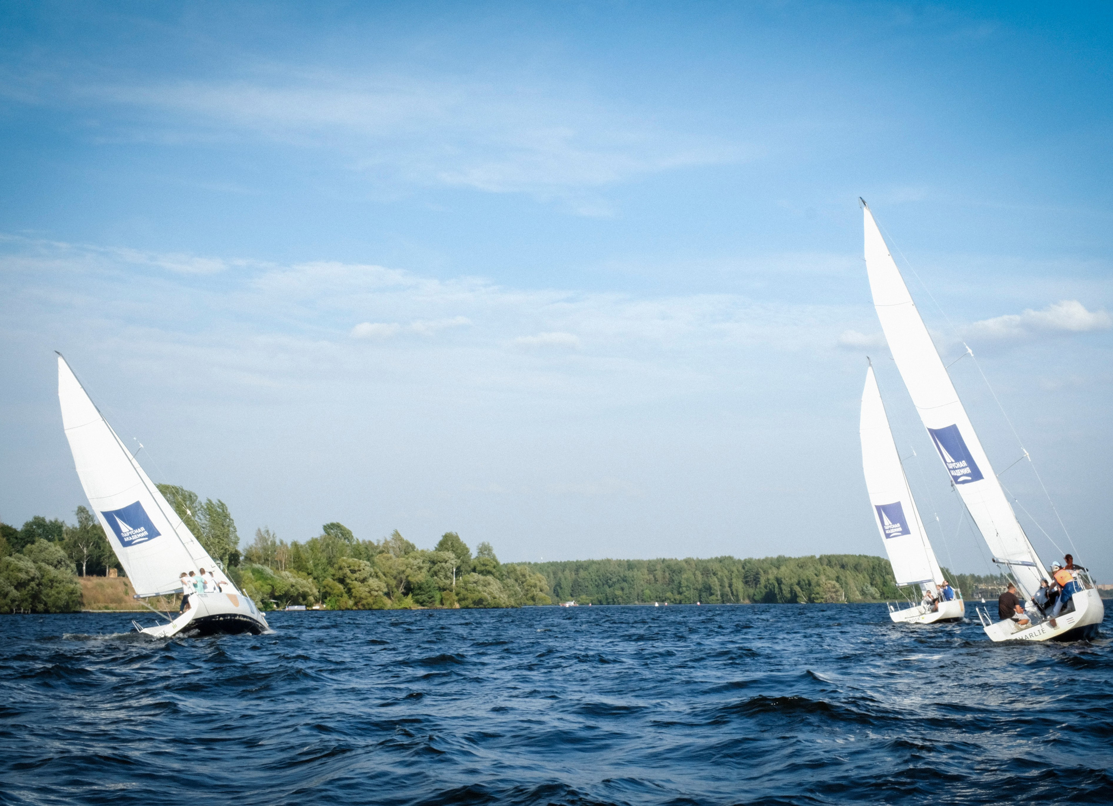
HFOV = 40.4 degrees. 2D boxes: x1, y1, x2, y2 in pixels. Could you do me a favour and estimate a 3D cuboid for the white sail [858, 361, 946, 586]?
[{"bbox_3d":[14.800,3.253,69.488,0.750,10.500,3.900,-24,-15,39],"label":"white sail"}]

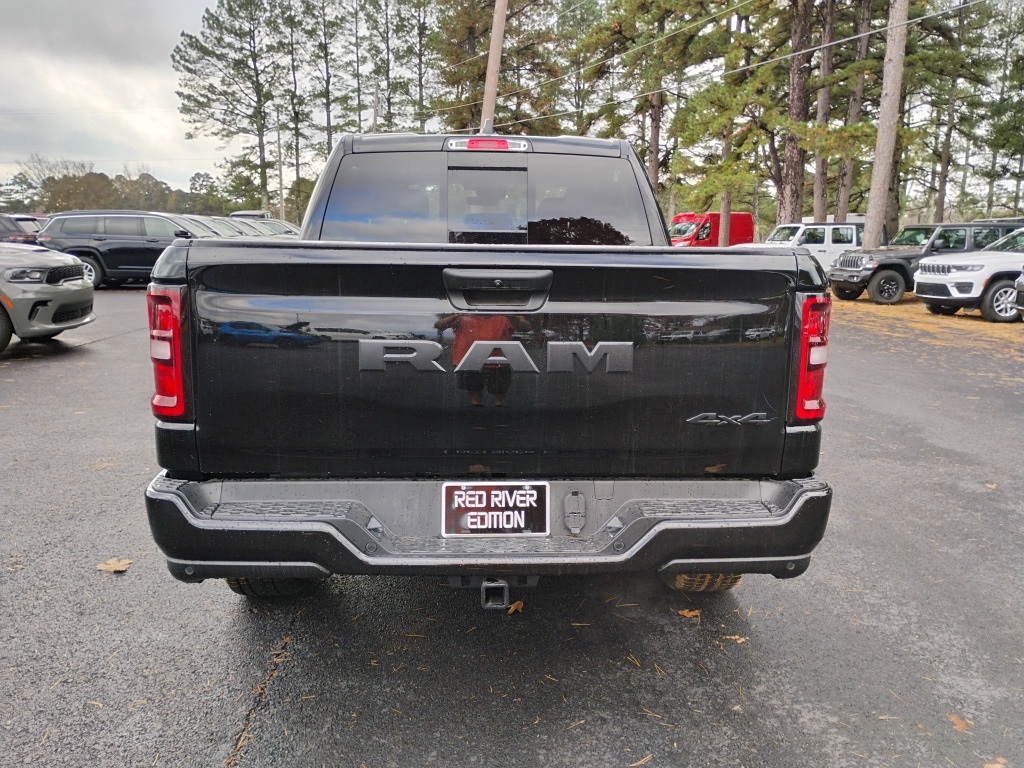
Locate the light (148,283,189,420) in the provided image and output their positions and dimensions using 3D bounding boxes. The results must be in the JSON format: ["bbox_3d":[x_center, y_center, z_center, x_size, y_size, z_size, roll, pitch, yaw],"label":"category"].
[{"bbox_3d":[-0.940,-0.091,2.317,0.145,0.380,0.175,0,11,-3],"label":"light"}]

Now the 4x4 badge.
[{"bbox_3d":[0.618,0.101,2.346,0.250,0.042,0.010,0,11,-3],"label":"4x4 badge"}]

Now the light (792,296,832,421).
[{"bbox_3d":[0.854,-0.078,2.407,0.145,0.380,0.175,0,11,-3],"label":"light"}]

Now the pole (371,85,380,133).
[{"bbox_3d":[-8.608,-13.556,51.688,0.290,10.400,0.290,4,10,-1],"label":"pole"}]

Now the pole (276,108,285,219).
[{"bbox_3d":[-16.459,-14.710,59.100,0.280,9.680,0.280,1,11,0],"label":"pole"}]

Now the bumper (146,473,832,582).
[{"bbox_3d":[-0.049,0.402,2.440,1.970,0.255,0.360,0,11,-3],"label":"bumper"}]

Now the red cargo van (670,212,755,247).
[{"bbox_3d":[9.355,-7.177,41.000,5.700,2.550,2.050,-8,14,-39],"label":"red cargo van"}]

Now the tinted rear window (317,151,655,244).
[{"bbox_3d":[-0.123,-0.889,4.074,1.640,0.490,0.110,0,-3,-3],"label":"tinted rear window"}]

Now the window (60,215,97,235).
[{"bbox_3d":[-10.194,-3.731,19.500,0.880,0.400,0.080,1,-2,0],"label":"window"}]

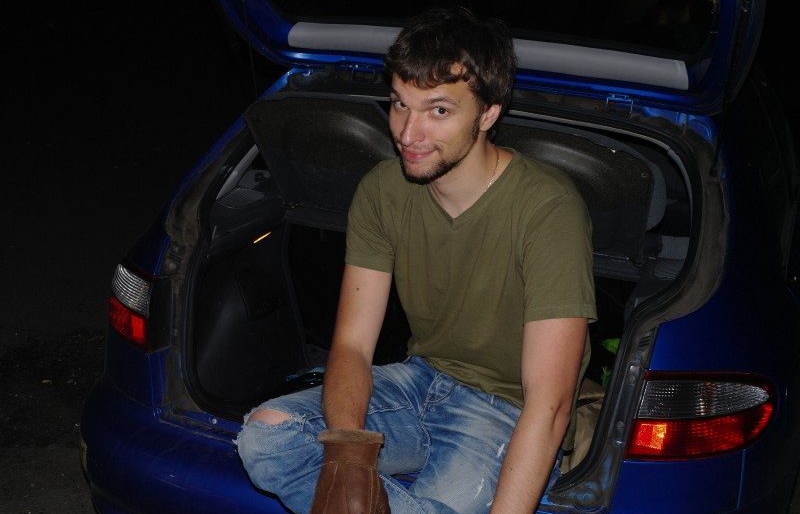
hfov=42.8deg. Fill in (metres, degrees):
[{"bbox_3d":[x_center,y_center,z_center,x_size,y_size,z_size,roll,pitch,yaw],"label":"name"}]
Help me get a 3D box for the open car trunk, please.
[{"bbox_3d":[0.070,0.008,2.270,1.030,0.670,0.680,10,18,16],"label":"open car trunk"}]

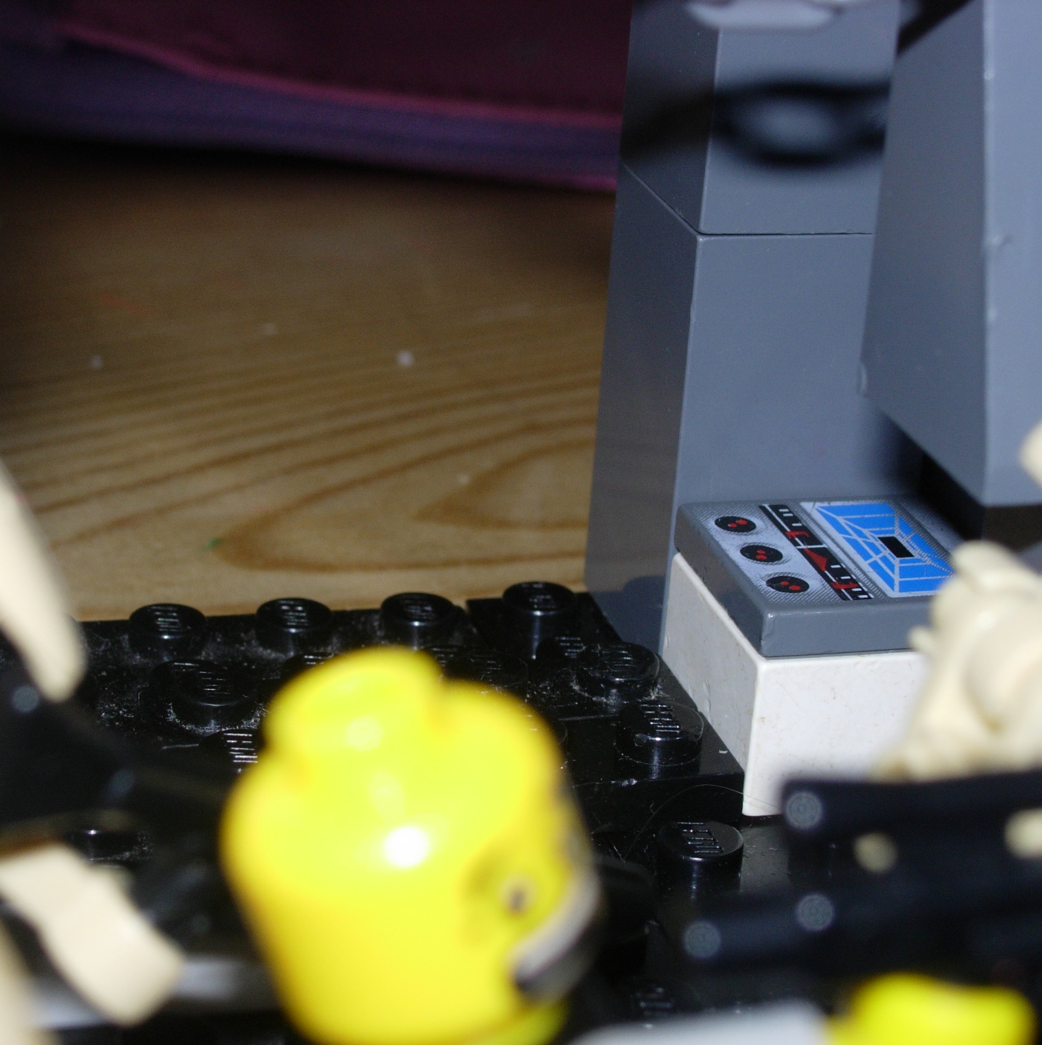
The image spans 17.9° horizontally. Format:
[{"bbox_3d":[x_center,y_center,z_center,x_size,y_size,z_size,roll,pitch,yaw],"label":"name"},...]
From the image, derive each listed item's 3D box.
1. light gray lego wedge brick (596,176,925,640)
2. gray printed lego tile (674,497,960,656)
[{"bbox_3d":[0.015,-0.006,0.204,0.016,0.029,0.016,-2,23,-15],"label":"light gray lego wedge brick"},{"bbox_3d":[0.019,0.003,0.191,0.016,0.003,0.016,-2,23,-15],"label":"gray printed lego tile"}]

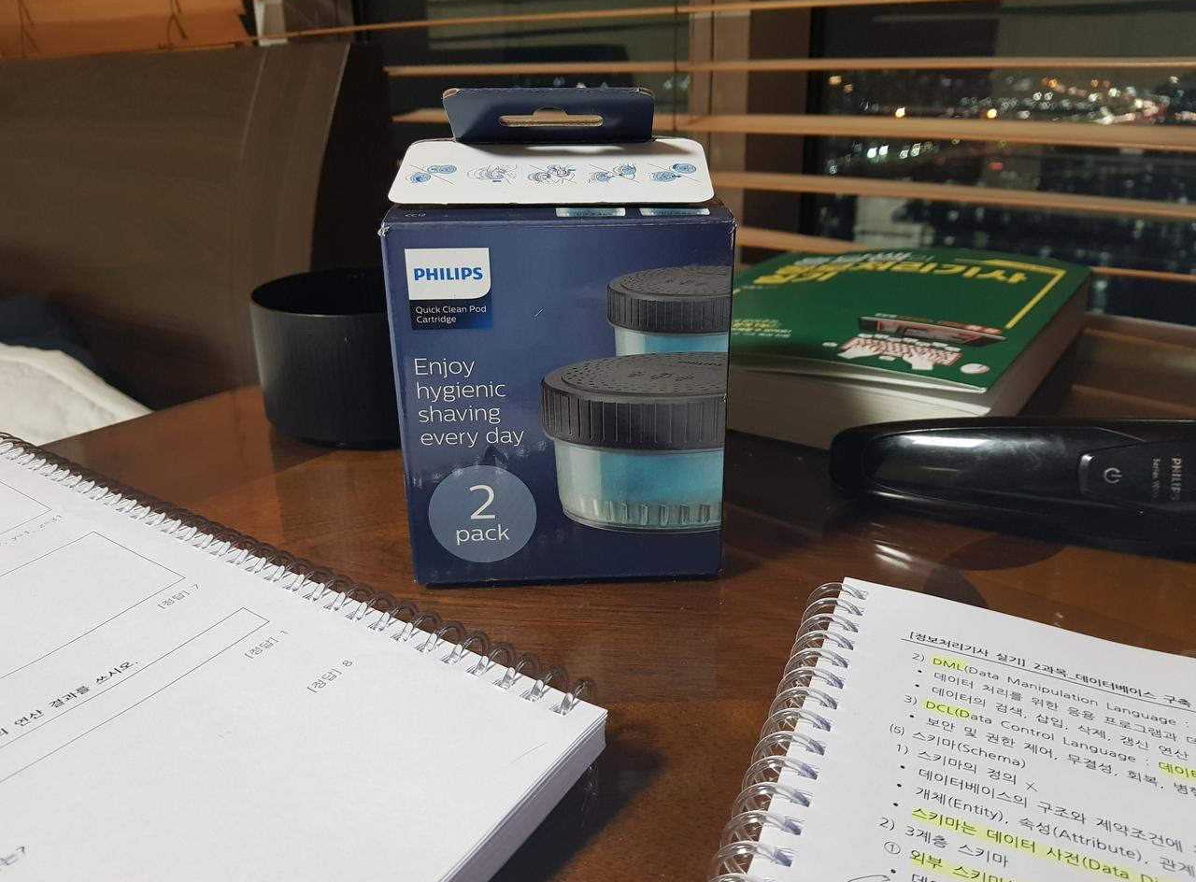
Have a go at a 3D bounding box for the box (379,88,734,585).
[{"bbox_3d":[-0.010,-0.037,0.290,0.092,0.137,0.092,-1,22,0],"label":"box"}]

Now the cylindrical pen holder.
[{"bbox_3d":[-0.096,-0.041,0.406,0.106,0.059,0.106,-1,22,0],"label":"cylindrical pen holder"}]

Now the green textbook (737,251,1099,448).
[{"bbox_3d":[0.136,-0.063,0.482,0.192,0.037,0.264,14,26,32],"label":"green textbook"}]

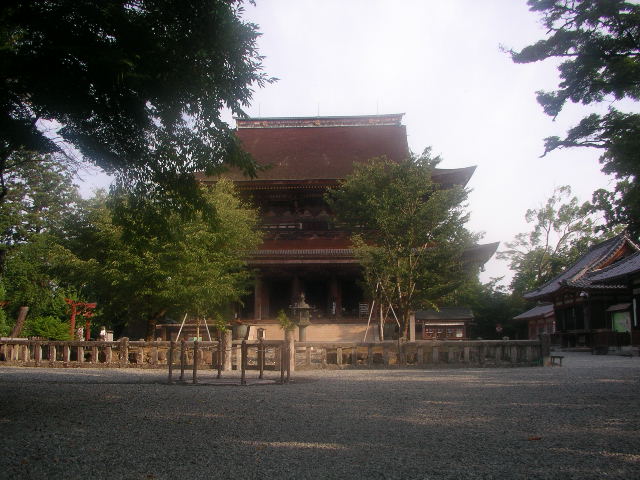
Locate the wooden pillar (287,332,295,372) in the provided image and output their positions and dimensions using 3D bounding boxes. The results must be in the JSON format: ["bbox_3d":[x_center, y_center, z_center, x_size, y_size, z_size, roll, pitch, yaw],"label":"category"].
[{"bbox_3d":[-1.235,4.689,28.629,0.330,1.662,0.330,0,-8,3],"label":"wooden pillar"}]

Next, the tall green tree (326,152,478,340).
[{"bbox_3d":[4.613,0.720,38.255,8.500,11.533,8.000,0,-8,3],"label":"tall green tree"}]

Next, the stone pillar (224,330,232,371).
[{"bbox_3d":[-3.869,4.698,28.930,0.340,1.726,0.340,0,-8,3],"label":"stone pillar"}]

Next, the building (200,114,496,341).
[{"bbox_3d":[0.314,-1.524,85.999,36.500,29.511,35.000,0,-8,3],"label":"building"}]

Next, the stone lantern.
[{"bbox_3d":[-1.236,5.323,45.700,1.400,3.628,1.400,0,-8,3],"label":"stone lantern"}]

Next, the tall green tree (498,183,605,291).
[{"bbox_3d":[22.522,2.529,66.268,10.500,16.136,9.500,0,-8,3],"label":"tall green tree"}]

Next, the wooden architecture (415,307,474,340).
[{"bbox_3d":[10.830,7.661,59.511,5.200,3.737,3.600,0,-8,3],"label":"wooden architecture"}]

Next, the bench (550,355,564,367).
[{"bbox_3d":[11.244,5.757,32.318,0.650,0.546,0.380,0,-8,3],"label":"bench"}]

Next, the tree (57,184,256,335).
[{"bbox_3d":[-9.005,1.529,38.144,10.500,9.901,9.500,0,-8,3],"label":"tree"}]

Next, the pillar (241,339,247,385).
[{"bbox_3d":[-2.402,3.853,21.476,0.180,1.381,0.180,0,-8,3],"label":"pillar"}]

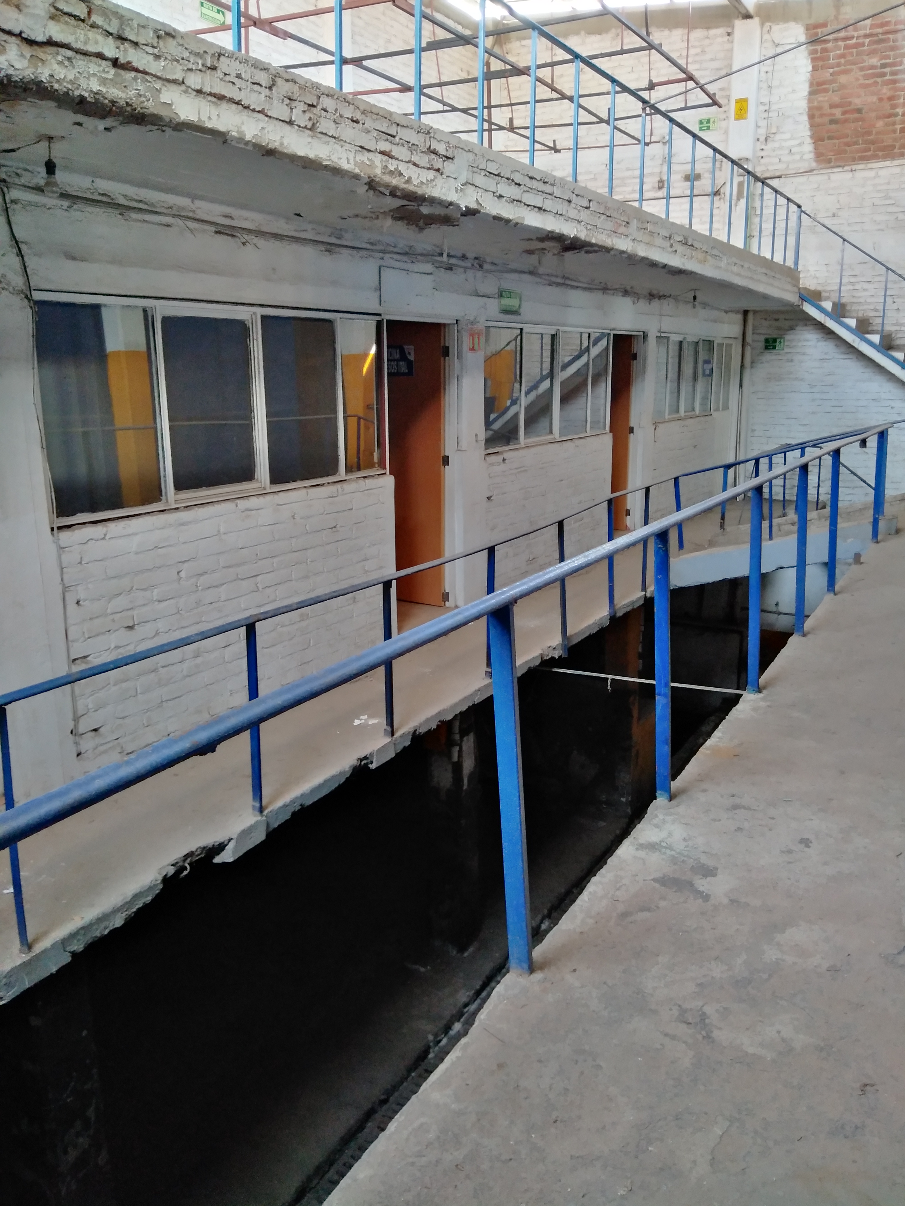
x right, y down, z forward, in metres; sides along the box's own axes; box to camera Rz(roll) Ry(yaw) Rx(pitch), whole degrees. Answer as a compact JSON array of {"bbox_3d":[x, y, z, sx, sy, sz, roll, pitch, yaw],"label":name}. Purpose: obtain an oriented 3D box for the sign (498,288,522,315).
[{"bbox_3d":[0.476,-2.495,7.498,0.015,0.187,0.370,8,17,31],"label":"sign"}]

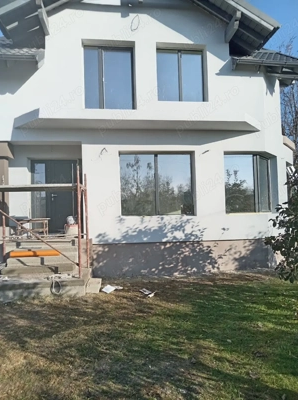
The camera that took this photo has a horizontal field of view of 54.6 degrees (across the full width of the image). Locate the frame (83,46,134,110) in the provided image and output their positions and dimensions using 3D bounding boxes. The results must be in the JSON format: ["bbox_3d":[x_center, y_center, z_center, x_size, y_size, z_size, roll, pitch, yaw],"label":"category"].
[{"bbox_3d":[-1.069,-3.330,7.962,1.401,1.857,0.140,-1,-3,-6],"label":"frame"}]

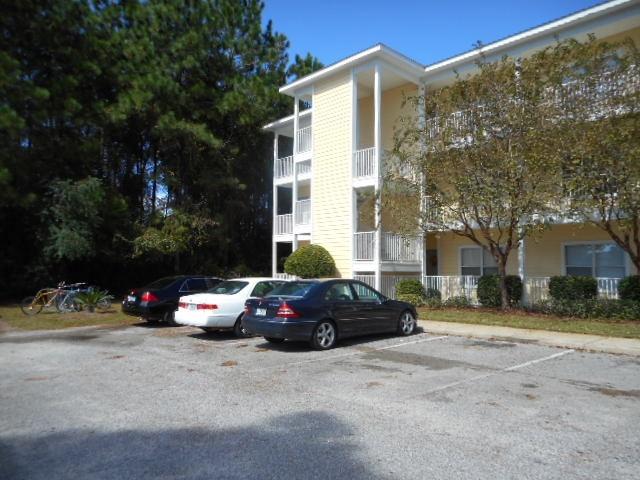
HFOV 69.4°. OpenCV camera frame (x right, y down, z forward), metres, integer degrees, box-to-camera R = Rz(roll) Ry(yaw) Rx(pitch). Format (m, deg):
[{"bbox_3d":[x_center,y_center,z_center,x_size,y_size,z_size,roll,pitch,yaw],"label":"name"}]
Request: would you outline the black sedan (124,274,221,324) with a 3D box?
[{"bbox_3d":[-3.840,1.885,15.000,4.780,1.450,1.800,4,-5,-44],"label":"black sedan"}]

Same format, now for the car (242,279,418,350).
[{"bbox_3d":[0.445,1.605,10.740,4.530,1.430,1.740,4,-5,-43],"label":"car"}]

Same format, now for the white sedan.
[{"bbox_3d":[-1.530,1.785,12.850,1.780,1.420,4.760,-3,-5,45],"label":"white sedan"}]

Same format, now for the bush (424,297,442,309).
[{"bbox_3d":[4.250,2.340,17.300,0.680,0.460,0.620,-1,-4,14],"label":"bush"}]

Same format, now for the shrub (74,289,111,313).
[{"bbox_3d":[-8.240,2.200,16.800,1.320,0.870,1.250,2,-4,-26],"label":"shrub"}]

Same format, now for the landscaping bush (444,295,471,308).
[{"bbox_3d":[5.170,2.330,17.500,1.060,0.540,0.900,-1,-4,16],"label":"landscaping bush"}]

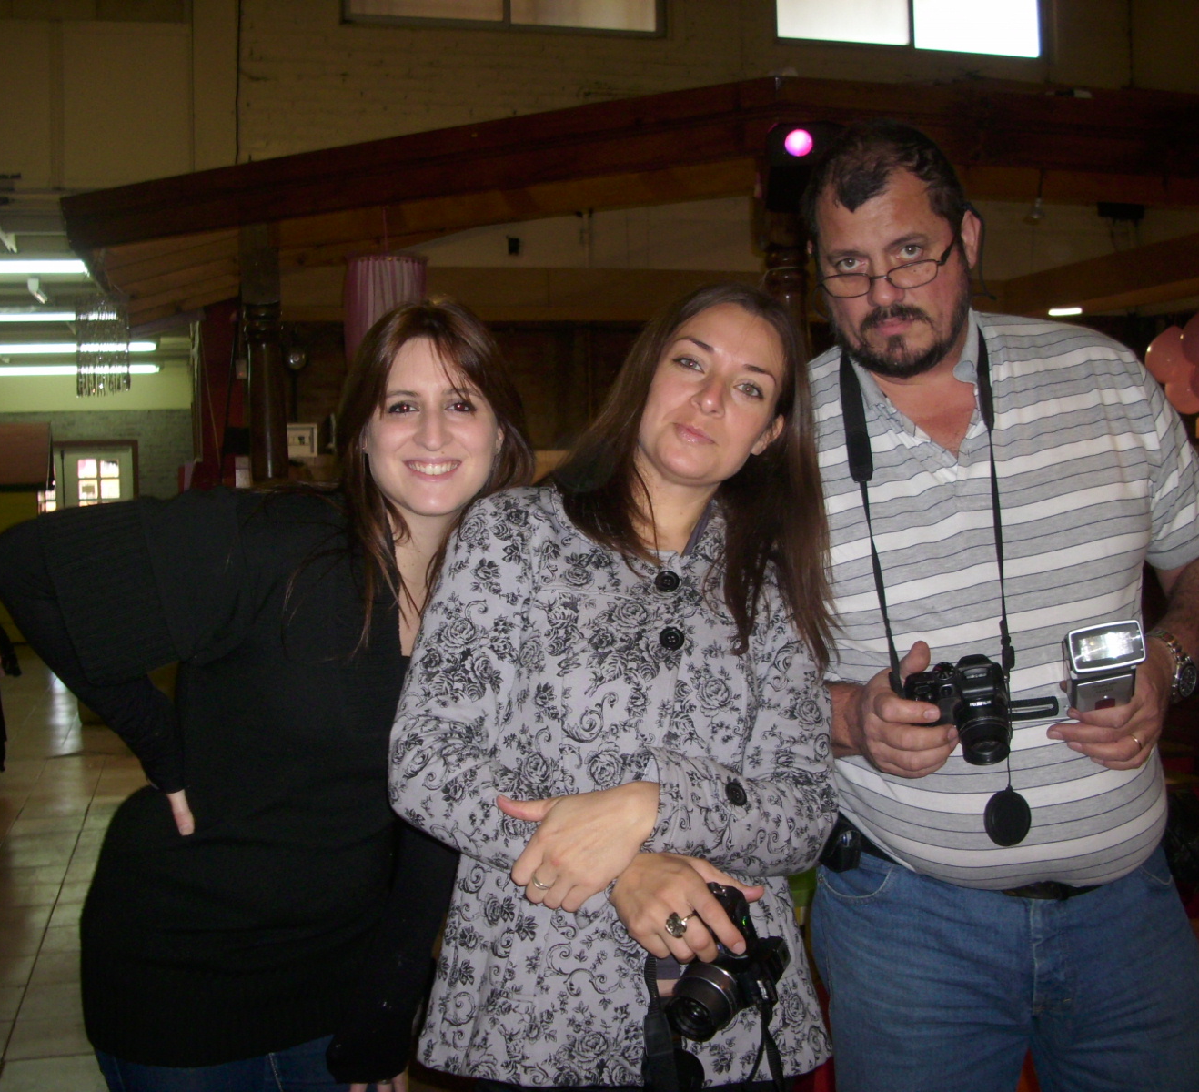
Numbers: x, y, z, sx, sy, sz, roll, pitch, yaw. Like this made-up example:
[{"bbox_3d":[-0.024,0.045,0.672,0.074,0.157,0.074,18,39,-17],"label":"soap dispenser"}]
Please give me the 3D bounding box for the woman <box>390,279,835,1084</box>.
[{"bbox_3d":[0.016,0.564,1.399,0.480,1.680,0.380,-1,3,-9],"label":"woman"}]

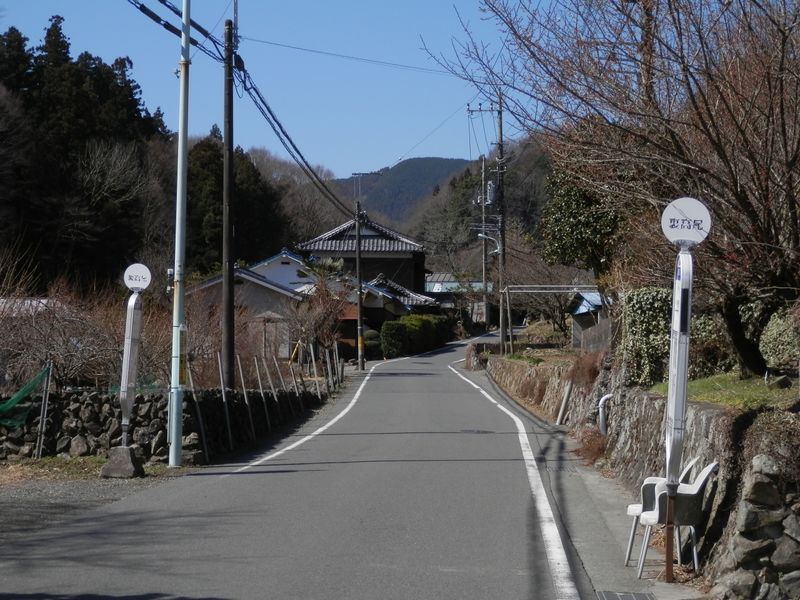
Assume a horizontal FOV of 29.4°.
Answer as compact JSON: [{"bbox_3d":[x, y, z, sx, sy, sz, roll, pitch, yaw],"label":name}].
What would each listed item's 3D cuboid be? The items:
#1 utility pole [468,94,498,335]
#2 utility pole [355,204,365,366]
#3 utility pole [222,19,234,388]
[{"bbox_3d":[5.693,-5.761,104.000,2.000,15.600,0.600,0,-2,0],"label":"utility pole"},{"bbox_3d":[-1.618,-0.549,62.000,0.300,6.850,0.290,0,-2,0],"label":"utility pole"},{"bbox_3d":[-2.942,-1.512,26.200,0.215,6.650,0.215,0,-2,0],"label":"utility pole"}]

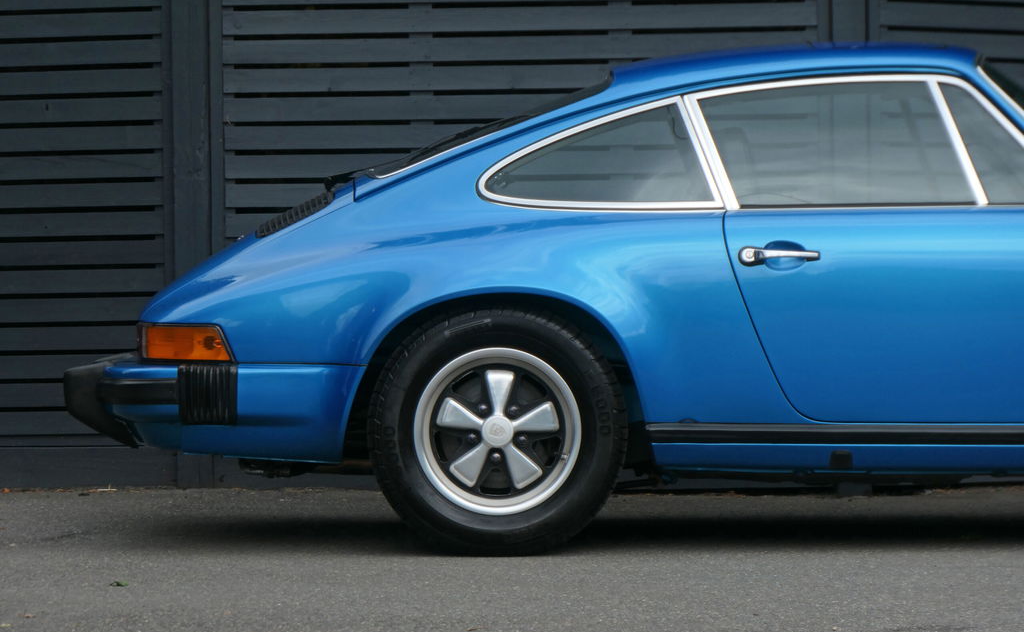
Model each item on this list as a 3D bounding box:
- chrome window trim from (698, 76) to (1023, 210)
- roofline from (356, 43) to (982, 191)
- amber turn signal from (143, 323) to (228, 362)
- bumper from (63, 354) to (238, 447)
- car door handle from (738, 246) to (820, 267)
[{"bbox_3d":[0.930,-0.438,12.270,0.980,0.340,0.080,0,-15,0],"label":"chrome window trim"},{"bbox_3d":[0.410,-0.520,12.880,1.600,0.400,1.200,0,1,0],"label":"roofline"},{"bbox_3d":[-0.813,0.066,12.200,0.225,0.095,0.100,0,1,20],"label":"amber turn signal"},{"bbox_3d":[-0.920,0.207,12.860,0.470,0.240,1.500,0,1,0],"label":"bumper"},{"bbox_3d":[0.661,-0.147,12.090,0.203,0.054,0.050,0,1,0],"label":"car door handle"}]

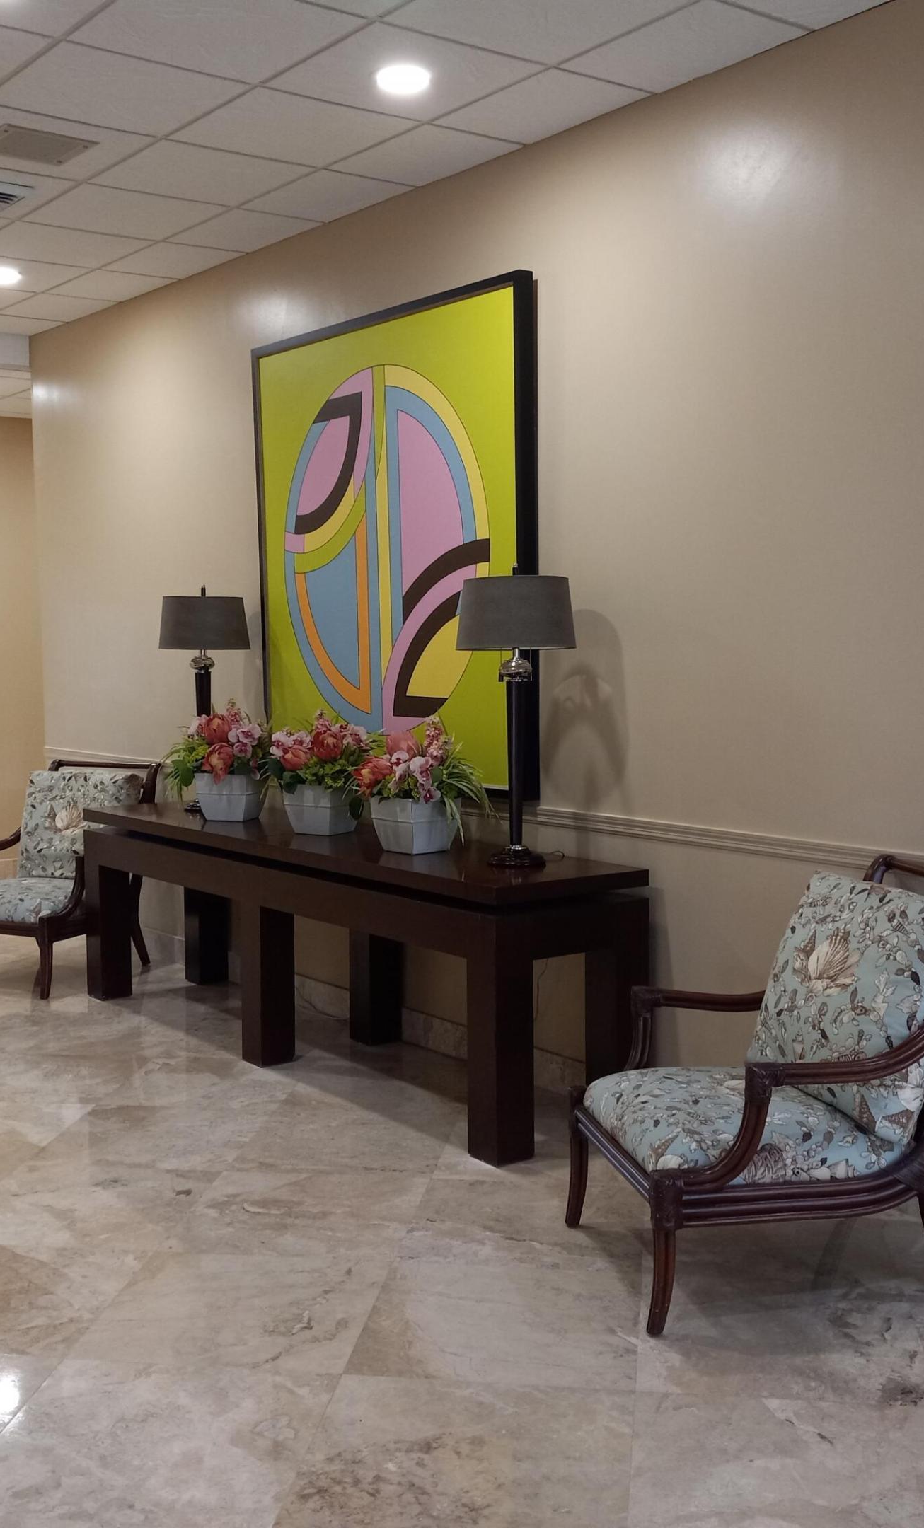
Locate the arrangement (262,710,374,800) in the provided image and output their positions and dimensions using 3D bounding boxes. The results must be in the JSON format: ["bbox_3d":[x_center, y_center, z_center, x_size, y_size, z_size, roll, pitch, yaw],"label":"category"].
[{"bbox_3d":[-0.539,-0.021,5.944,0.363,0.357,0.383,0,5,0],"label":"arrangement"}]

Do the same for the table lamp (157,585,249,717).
[{"bbox_3d":[-1.128,-0.277,6.901,0.390,0.950,0.390,-4,6,-37],"label":"table lamp"}]

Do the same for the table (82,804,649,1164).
[{"bbox_3d":[-0.518,0.669,5.942,0.614,0.815,2.844,-4,6,-37],"label":"table"}]

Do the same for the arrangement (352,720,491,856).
[{"bbox_3d":[-0.140,0.074,5.443,0.380,0.448,0.410,-4,6,-37],"label":"arrangement"}]

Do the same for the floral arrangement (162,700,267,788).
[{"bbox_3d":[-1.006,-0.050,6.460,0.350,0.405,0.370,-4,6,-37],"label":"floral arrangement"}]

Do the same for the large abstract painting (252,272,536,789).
[{"bbox_3d":[-0.310,-0.809,6.085,0.065,1.785,1.780,-5,7,-37],"label":"large abstract painting"}]

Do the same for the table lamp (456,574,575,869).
[{"bbox_3d":[0.174,-0.154,5.071,0.390,0.950,0.390,0,5,0],"label":"table lamp"}]

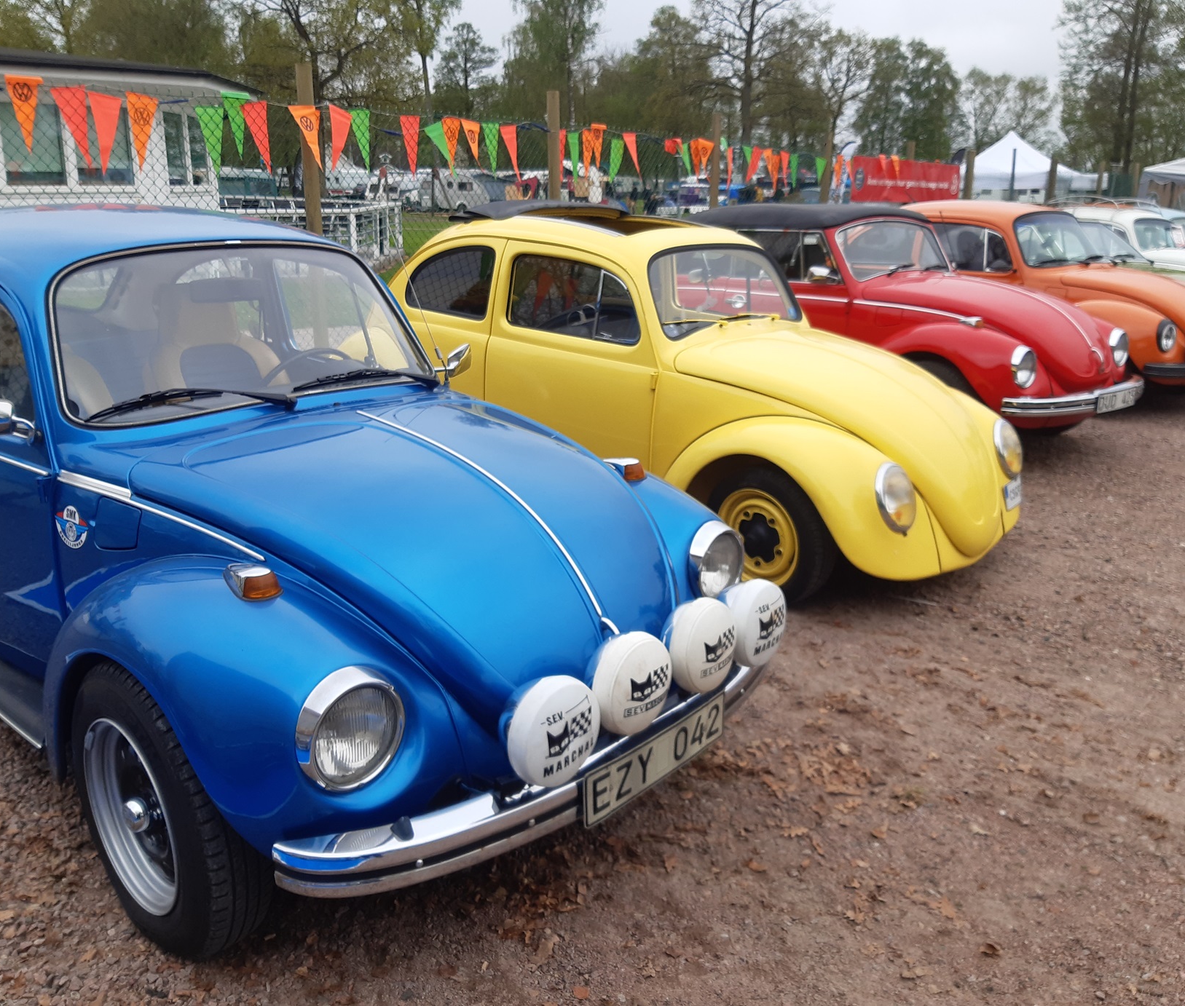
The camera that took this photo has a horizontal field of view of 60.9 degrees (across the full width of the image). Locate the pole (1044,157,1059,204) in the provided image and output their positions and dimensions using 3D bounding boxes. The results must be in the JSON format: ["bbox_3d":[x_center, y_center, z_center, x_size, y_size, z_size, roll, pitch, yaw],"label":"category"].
[{"bbox_3d":[8.029,-4.921,17.937,0.130,2.350,0.130,8,18,24],"label":"pole"}]

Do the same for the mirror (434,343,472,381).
[{"bbox_3d":[-0.470,-0.477,3.410,0.080,0.105,0.165,8,18,24],"label":"mirror"}]

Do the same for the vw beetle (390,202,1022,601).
[{"bbox_3d":[0.199,-0.713,5.130,3.840,1.500,1.540,15,22,40],"label":"vw beetle"}]

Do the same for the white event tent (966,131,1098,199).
[{"bbox_3d":[11.359,-8.116,27.047,3.000,3.300,3.000,-7,18,-22],"label":"white event tent"}]

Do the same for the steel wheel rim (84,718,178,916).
[{"bbox_3d":[-0.906,0.632,2.124,0.420,0.420,0.150,15,22,39],"label":"steel wheel rim"}]

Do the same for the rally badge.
[{"bbox_3d":[-1.260,0.058,2.440,0.130,0.110,0.008,11,20,31],"label":"rally badge"}]

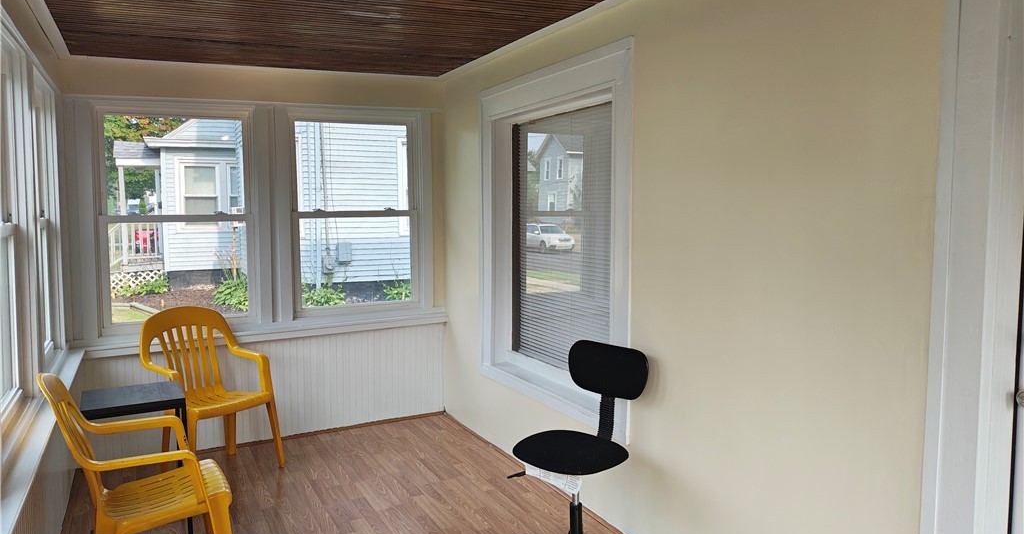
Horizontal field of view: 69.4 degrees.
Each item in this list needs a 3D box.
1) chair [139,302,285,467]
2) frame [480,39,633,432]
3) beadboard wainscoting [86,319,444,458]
[{"bbox_3d":[-1.679,0.686,4.107,0.573,0.903,0.570,4,6,40],"label":"chair"},{"bbox_3d":[0.198,-0.147,3.848,0.120,1.714,1.538,-3,5,-26],"label":"frame"},{"bbox_3d":[-1.475,0.767,4.678,2.252,0.644,0.030,-3,5,-28],"label":"beadboard wainscoting"}]

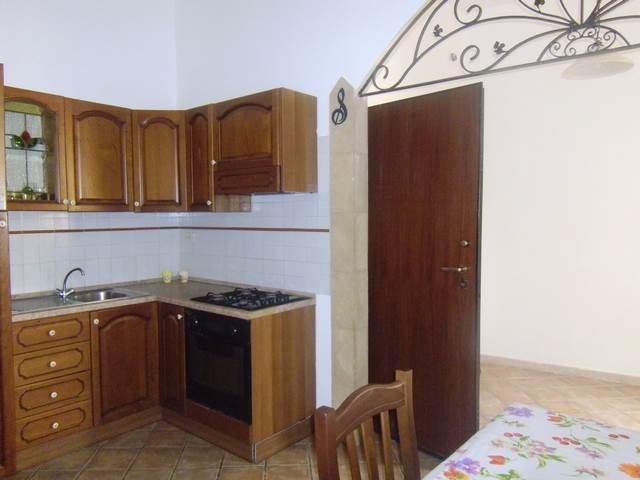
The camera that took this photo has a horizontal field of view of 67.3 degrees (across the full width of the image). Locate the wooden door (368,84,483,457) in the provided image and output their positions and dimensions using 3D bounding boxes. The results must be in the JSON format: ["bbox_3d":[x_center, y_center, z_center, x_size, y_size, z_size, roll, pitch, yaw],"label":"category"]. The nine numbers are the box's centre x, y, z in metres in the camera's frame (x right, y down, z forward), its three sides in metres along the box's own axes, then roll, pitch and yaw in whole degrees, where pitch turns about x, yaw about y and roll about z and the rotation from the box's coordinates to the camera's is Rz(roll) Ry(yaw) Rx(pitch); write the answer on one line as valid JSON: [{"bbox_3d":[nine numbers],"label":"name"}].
[{"bbox_3d":[0.564,0.203,2.865,0.055,2.065,0.855,-3,3,-44],"label":"wooden door"}]

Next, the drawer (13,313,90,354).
[{"bbox_3d":[-1.660,0.519,2.858,0.400,0.181,0.406,2,3,40],"label":"drawer"}]

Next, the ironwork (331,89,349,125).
[{"bbox_3d":[0.123,-0.795,2.864,0.115,0.211,0.020,2,3,40],"label":"ironwork"}]

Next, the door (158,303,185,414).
[{"bbox_3d":[-0.972,0.778,3.171,0.327,0.701,0.030,2,3,41],"label":"door"}]

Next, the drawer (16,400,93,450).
[{"bbox_3d":[-1.658,1.050,2.881,0.400,0.168,0.406,2,3,40],"label":"drawer"}]

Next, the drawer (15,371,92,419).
[{"bbox_3d":[-1.659,0.875,2.873,0.400,0.181,0.406,2,3,40],"label":"drawer"}]

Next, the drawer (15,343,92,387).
[{"bbox_3d":[-1.659,0.697,2.866,0.400,0.176,0.406,2,3,40],"label":"drawer"}]

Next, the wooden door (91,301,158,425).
[{"bbox_3d":[-1.252,0.782,3.108,0.030,0.701,0.450,2,3,41],"label":"wooden door"}]

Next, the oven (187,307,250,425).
[{"bbox_3d":[-0.454,0.721,3.051,0.618,0.584,0.520,2,3,40],"label":"oven"}]

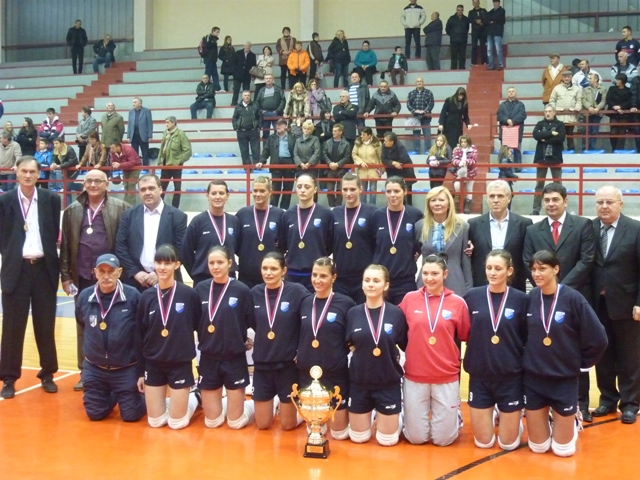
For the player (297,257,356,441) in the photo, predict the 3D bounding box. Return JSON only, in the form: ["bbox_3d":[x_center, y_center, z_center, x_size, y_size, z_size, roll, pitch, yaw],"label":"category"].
[{"bbox_3d":[0.100,0.735,5.930,0.480,1.235,0.600,1,3,16],"label":"player"}]

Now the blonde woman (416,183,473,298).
[{"bbox_3d":[0.926,0.429,6.288,0.480,1.662,0.320,1,4,18],"label":"blonde woman"}]

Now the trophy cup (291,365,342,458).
[{"bbox_3d":[-0.022,1.053,5.243,0.320,0.543,0.220,1,4,10],"label":"trophy cup"}]

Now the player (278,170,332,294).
[{"bbox_3d":[-0.104,0.366,6.434,0.480,1.770,0.330,1,4,12],"label":"player"}]

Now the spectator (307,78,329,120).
[{"bbox_3d":[-0.077,-2.688,18.240,0.500,1.673,0.420,2,4,30],"label":"spectator"}]

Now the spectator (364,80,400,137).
[{"bbox_3d":[1.352,-2.602,17.711,0.700,1.567,0.480,1,3,12],"label":"spectator"}]

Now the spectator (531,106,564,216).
[{"bbox_3d":[3.744,-1.318,13.633,0.580,1.814,0.420,1,3,16],"label":"spectator"}]

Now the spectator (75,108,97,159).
[{"bbox_3d":[-5.333,-2.275,19.001,0.420,1.560,0.480,-3,5,-45],"label":"spectator"}]

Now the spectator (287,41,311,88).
[{"bbox_3d":[-0.593,-4.719,22.455,0.600,1.260,0.580,0,4,8],"label":"spectator"}]

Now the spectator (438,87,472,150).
[{"bbox_3d":[2.715,-2.216,16.605,0.580,1.660,0.450,0,4,-6],"label":"spectator"}]

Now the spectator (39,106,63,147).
[{"bbox_3d":[-6.035,-2.149,18.754,0.540,1.640,0.380,1,4,12],"label":"spectator"}]

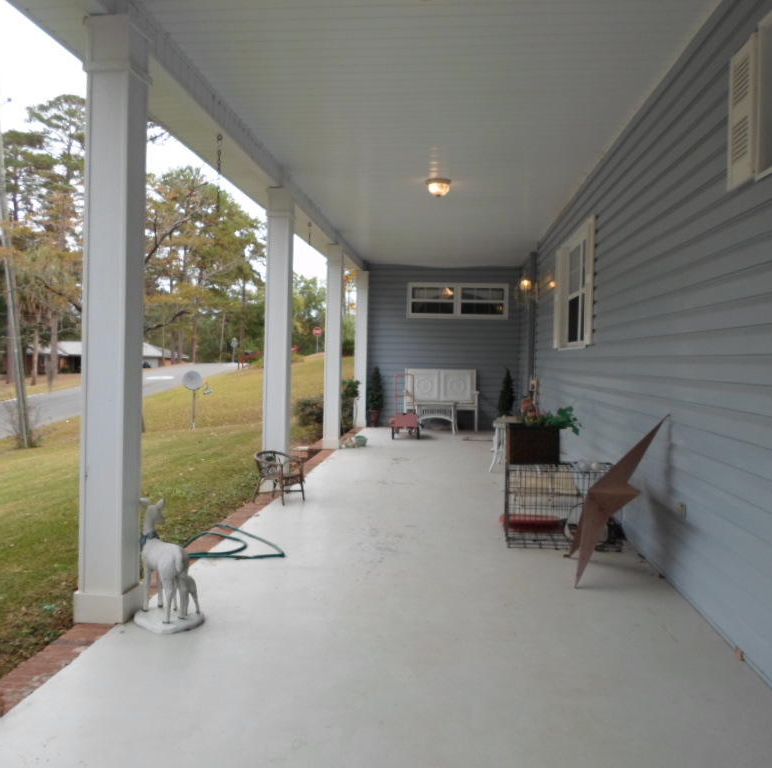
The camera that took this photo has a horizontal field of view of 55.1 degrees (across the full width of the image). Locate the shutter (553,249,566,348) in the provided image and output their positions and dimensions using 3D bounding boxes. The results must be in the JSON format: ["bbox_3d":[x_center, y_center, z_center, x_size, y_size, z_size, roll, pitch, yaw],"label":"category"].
[{"bbox_3d":[1.971,-0.994,8.436,0.050,1.160,0.340,1,2,5],"label":"shutter"}]

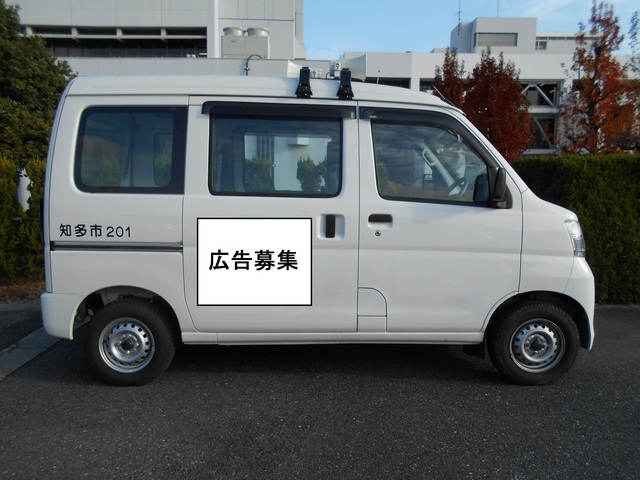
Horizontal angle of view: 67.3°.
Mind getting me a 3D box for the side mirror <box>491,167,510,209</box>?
[{"bbox_3d":[1.029,-0.299,2.740,0.100,0.235,0.200,2,4,15],"label":"side mirror"}]

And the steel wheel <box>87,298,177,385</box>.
[{"bbox_3d":[-1.139,0.613,2.904,0.530,0.530,0.150,0,4,-1],"label":"steel wheel"}]

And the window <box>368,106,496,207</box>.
[{"bbox_3d":[0.658,-0.484,2.831,0.761,0.589,0.050,0,-1,-1],"label":"window"}]

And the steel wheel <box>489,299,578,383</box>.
[{"bbox_3d":[1.310,0.627,2.954,0.530,0.530,0.150,0,4,-1],"label":"steel wheel"}]

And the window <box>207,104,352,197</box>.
[{"bbox_3d":[-0.236,-0.522,2.814,0.850,0.551,0.050,0,-1,-1],"label":"window"}]

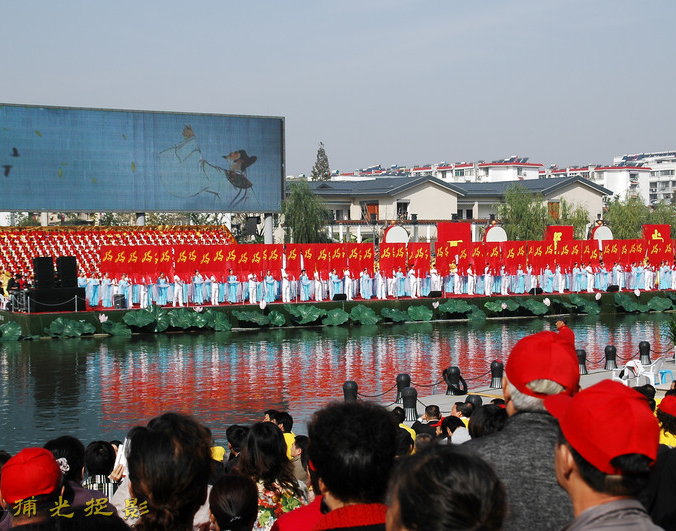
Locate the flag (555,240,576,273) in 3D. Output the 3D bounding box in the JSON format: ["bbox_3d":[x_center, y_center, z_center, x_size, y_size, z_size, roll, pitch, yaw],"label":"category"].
[{"bbox_3d":[13.019,-0.515,80.000,1.440,1.830,0.150,-1,2,-23],"label":"flag"}]

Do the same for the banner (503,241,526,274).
[{"bbox_3d":[10.042,-0.405,79.536,1.556,1.928,0.100,-1,2,-27],"label":"banner"}]

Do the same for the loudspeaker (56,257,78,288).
[{"bbox_3d":[-12.334,0.333,63.700,0.750,1.430,0.600,-1,2,-31],"label":"loudspeaker"}]

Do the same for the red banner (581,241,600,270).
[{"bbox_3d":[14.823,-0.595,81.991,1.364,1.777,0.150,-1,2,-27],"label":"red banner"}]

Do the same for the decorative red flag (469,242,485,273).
[{"bbox_3d":[7.752,-0.421,78.252,1.006,1.799,0.100,-1,2,-27],"label":"decorative red flag"}]

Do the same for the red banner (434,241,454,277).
[{"bbox_3d":[5.881,-0.333,77.204,1.225,1.896,0.100,-1,2,-27],"label":"red banner"}]

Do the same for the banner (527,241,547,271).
[{"bbox_3d":[11.402,-0.486,80.300,1.320,1.824,0.100,-1,2,-27],"label":"banner"}]

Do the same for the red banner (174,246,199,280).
[{"bbox_3d":[-7.477,-0.123,69.000,1.200,1.830,0.150,-1,2,-23],"label":"red banner"}]

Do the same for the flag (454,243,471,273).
[{"bbox_3d":[6.928,-0.407,77.790,0.994,1.793,0.100,-1,2,-27],"label":"flag"}]

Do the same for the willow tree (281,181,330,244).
[{"bbox_3d":[-2.050,-2.186,91.000,3.400,6.693,3.400,0,2,0],"label":"willow tree"}]

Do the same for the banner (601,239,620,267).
[{"bbox_3d":[16.042,-0.601,82.000,1.240,1.730,0.150,-1,2,-23],"label":"banner"}]

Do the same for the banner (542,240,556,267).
[{"bbox_3d":[12.027,-0.569,79.500,0.910,1.710,0.150,-1,2,-23],"label":"banner"}]

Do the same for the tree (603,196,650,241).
[{"bbox_3d":[21.049,-2.043,102.000,3.700,6.200,3.700,-1,2,-23],"label":"tree"}]

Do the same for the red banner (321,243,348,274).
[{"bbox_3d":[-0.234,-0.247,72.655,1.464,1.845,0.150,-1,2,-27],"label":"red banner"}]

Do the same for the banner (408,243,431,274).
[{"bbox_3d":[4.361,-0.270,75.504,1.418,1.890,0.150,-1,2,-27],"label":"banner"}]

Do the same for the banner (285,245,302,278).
[{"bbox_3d":[-2.276,-0.179,71.500,0.960,1.790,0.150,-1,2,-23],"label":"banner"}]

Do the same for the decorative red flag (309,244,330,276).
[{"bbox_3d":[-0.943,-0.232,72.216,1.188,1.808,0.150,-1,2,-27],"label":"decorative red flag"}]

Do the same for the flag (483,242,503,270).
[{"bbox_3d":[8.565,-0.443,77.500,1.230,1.660,0.150,-1,2,-23],"label":"flag"}]

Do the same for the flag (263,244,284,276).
[{"bbox_3d":[-3.325,-0.226,72.057,1.181,1.722,0.100,-1,2,-27],"label":"flag"}]

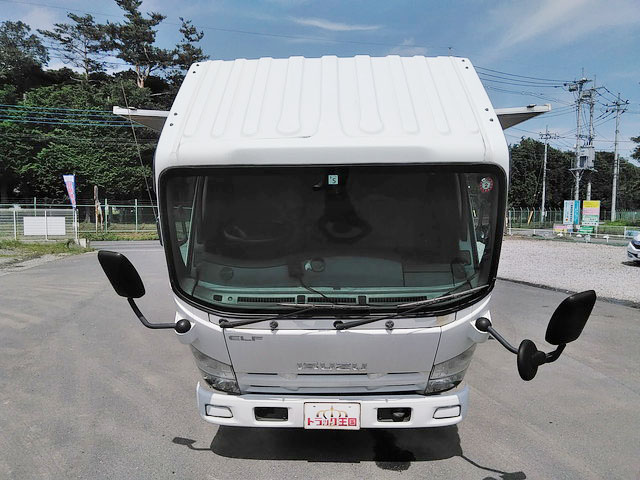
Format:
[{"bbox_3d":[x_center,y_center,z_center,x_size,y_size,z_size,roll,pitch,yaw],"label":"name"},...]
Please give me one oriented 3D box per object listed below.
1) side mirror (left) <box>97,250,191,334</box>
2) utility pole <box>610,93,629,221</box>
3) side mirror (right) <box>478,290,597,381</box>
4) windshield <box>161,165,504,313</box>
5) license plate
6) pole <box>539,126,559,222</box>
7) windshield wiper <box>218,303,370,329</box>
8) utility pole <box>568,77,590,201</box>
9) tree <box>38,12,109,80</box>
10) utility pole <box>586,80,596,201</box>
[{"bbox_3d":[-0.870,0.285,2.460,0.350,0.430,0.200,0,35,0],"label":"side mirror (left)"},{"bbox_3d":[27.830,-7.670,46.582,1.300,11.980,0.600,0,4,0],"label":"utility pole"},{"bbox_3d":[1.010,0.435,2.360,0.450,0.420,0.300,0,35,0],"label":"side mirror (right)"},{"bbox_3d":[0.062,-0.012,2.450,1.570,0.780,0.180,0,26,0],"label":"windshield"},{"bbox_3d":[0.074,1.035,2.930,0.330,0.165,0.020,0,4,0],"label":"license plate"},{"bbox_3d":[23.479,-6.741,51.656,1.700,9.860,0.700,0,4,0],"label":"pole"},{"bbox_3d":[-0.133,0.392,2.580,0.780,0.170,0.090,0,26,0],"label":"windshield wiper"},{"bbox_3d":[24.913,-8.540,47.514,1.700,13.940,0.800,0,4,0],"label":"utility pole"},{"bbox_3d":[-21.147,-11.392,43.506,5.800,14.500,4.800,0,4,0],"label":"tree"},{"bbox_3d":[26.086,-8.486,48.019,0.900,13.800,0.600,0,4,0],"label":"utility pole"}]

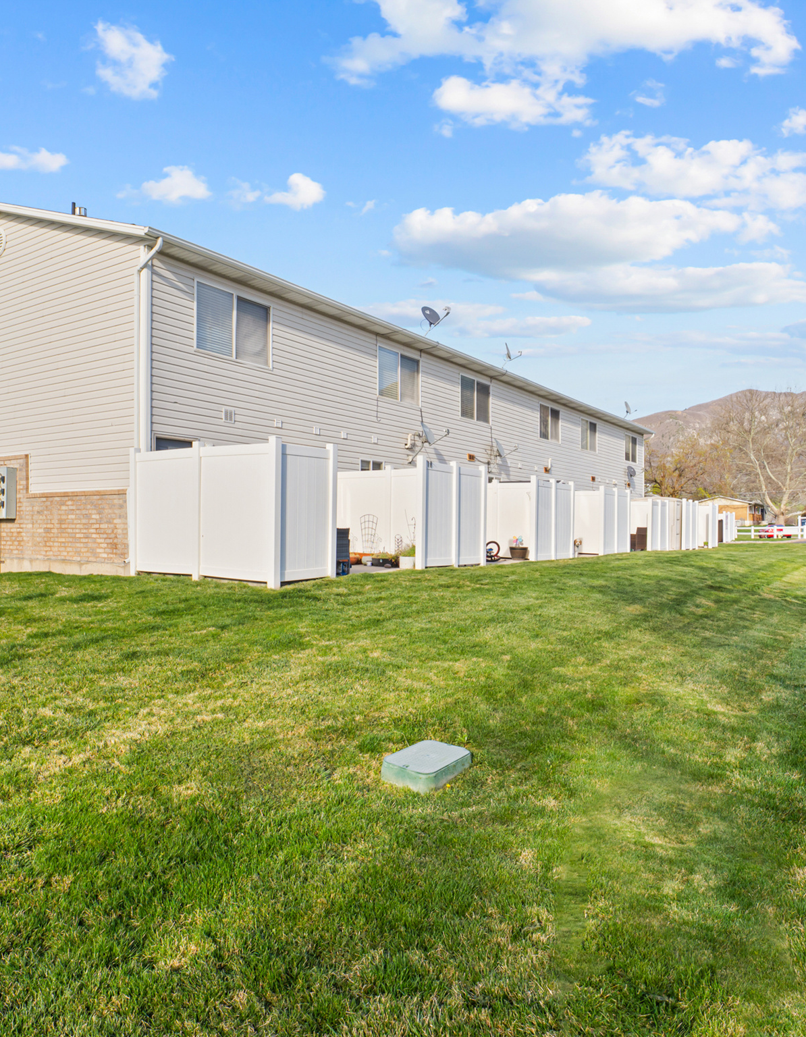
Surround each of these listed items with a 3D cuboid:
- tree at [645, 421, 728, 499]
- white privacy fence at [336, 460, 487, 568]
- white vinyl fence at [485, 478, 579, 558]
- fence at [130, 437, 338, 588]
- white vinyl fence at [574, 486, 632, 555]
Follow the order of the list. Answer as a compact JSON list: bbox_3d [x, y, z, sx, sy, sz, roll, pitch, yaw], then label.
[{"bbox_3d":[34.177,-4.958,88.000,11.899,12.692,11.500,0,-1,0],"label":"tree"},{"bbox_3d":[-0.253,-0.085,14.603,3.150,2.010,2.540,0,-1,34],"label":"white privacy fence"},{"bbox_3d":[2.494,0.019,18.698,3.150,2.000,2.599,0,-1,34],"label":"white vinyl fence"},{"bbox_3d":[-2.640,-0.072,11.044,3.150,2.030,1.328,0,-1,34],"label":"fence"},{"bbox_3d":[5.263,0.092,22.825,3.150,1.990,2.821,0,-1,34],"label":"white vinyl fence"}]

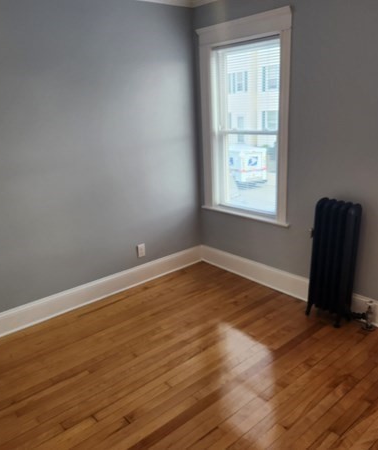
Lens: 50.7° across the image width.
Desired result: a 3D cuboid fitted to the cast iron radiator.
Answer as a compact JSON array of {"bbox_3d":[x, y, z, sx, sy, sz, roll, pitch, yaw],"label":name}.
[{"bbox_3d":[1.000,0.253,2.766,0.167,0.882,0.286,-17,21,-38],"label":"cast iron radiator"}]

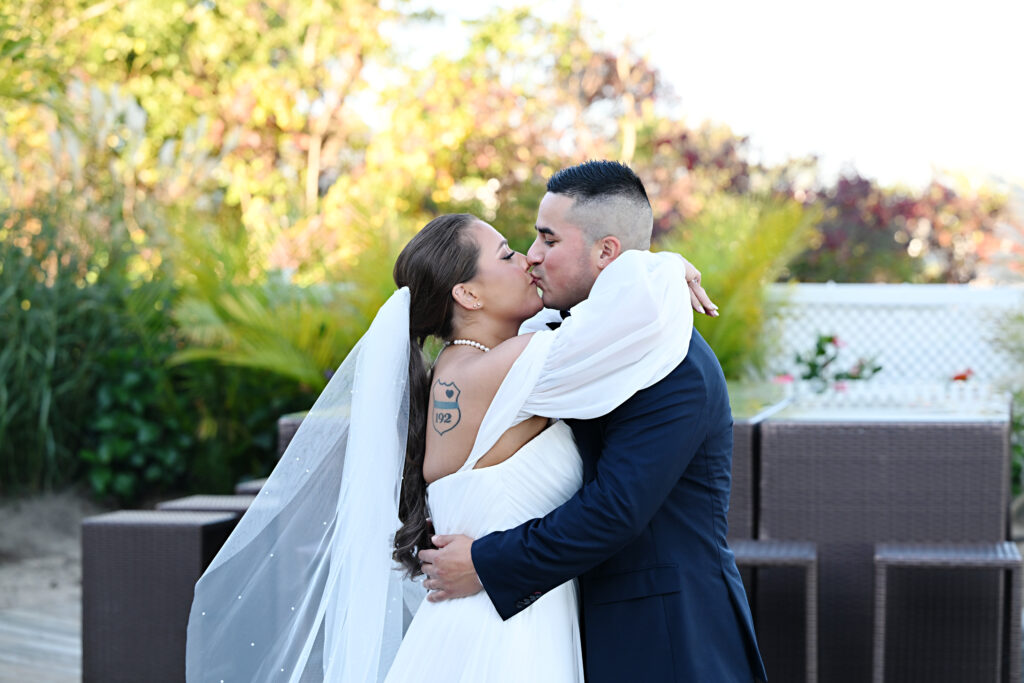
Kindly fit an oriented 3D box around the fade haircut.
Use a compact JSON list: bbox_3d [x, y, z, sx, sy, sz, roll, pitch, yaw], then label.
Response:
[{"bbox_3d":[0.151,-0.227,4.500,0.183,0.168,0.165,0,2,-7],"label":"fade haircut"}]

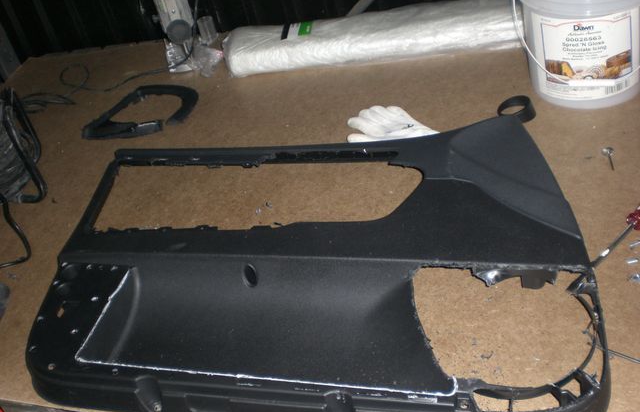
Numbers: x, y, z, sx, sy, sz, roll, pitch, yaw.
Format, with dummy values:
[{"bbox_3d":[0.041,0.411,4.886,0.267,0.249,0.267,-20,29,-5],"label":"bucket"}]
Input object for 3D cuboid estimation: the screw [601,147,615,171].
[{"bbox_3d":[0.507,-0.078,1.225,0.022,0.022,0.046,-6,48,12],"label":"screw"}]

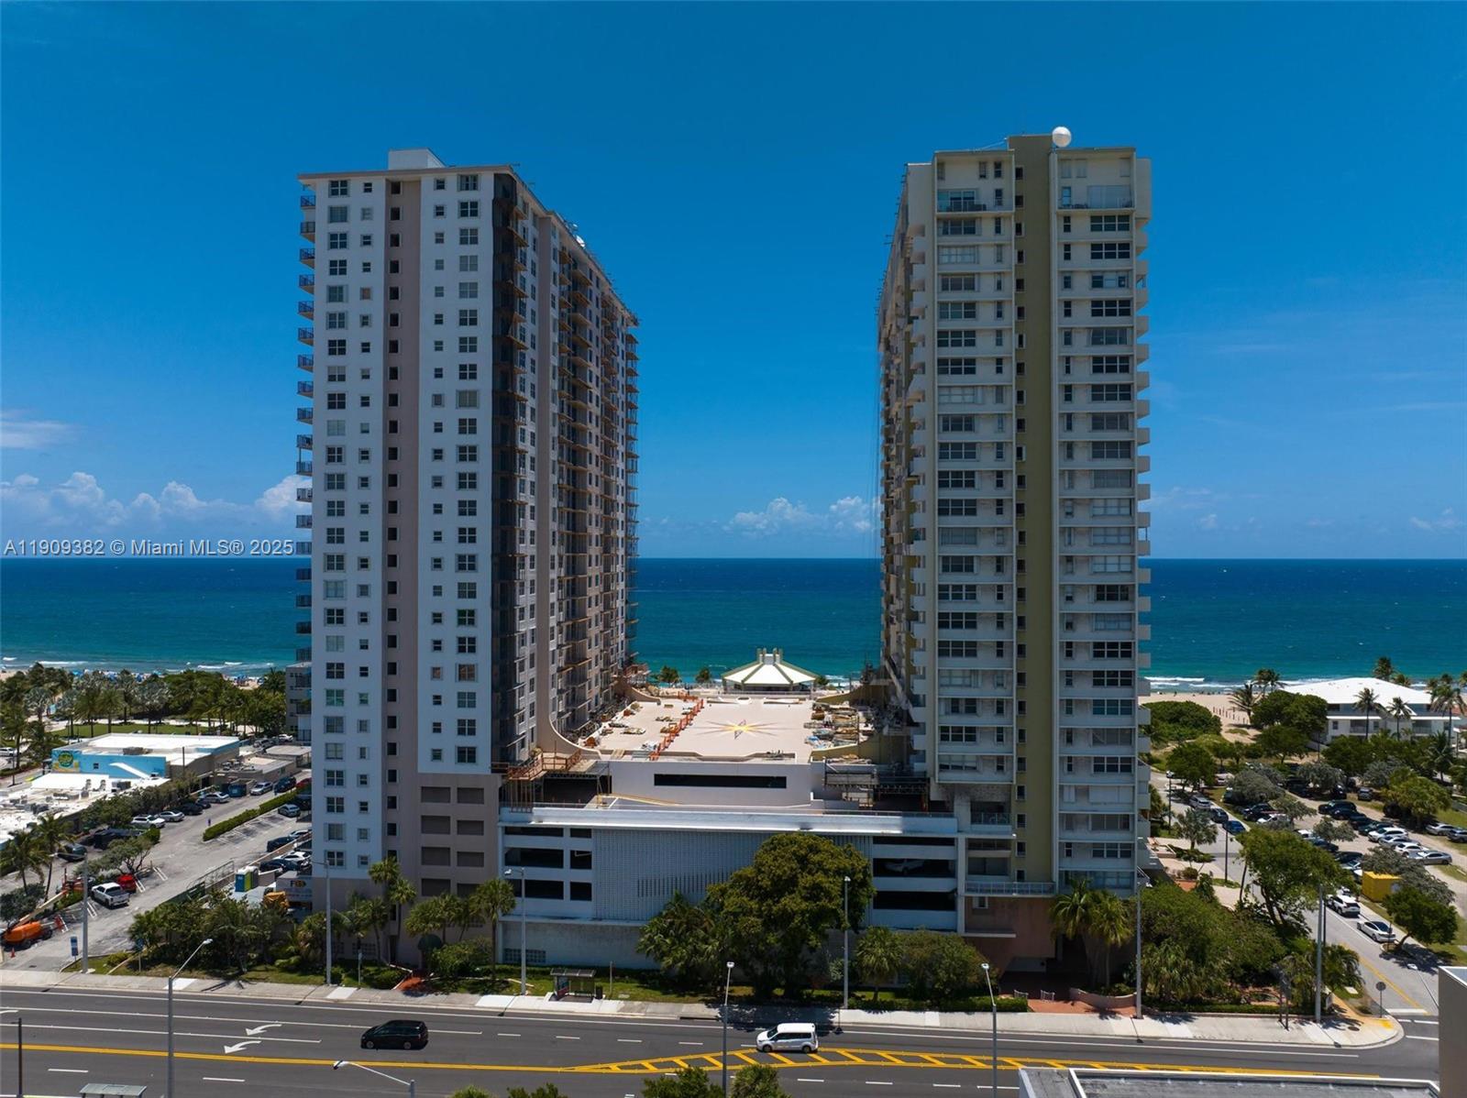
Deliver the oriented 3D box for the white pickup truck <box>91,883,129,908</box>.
[{"bbox_3d":[-68.544,37.603,111.818,5.750,1.900,2.030,0,0,43],"label":"white pickup truck"}]

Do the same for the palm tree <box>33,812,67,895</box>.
[{"bbox_3d":[-74.735,33.814,111.341,3.800,9.460,3.800,0,0,0],"label":"palm tree"}]

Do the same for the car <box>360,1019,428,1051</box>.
[{"bbox_3d":[-26.172,37.529,79.012,4.950,1.740,1.930,0,0,5],"label":"car"}]

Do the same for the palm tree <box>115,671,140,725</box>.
[{"bbox_3d":[-135.277,33.228,227.061,5.200,11.900,5.200,0,0,0],"label":"palm tree"}]

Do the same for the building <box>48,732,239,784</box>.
[{"bbox_3d":[-105.672,37.702,183.297,25.700,4.600,20.800,0,0,6],"label":"building"}]

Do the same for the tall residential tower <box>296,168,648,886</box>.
[{"bbox_3d":[-28.464,0.374,127.120,22.400,78.500,58.800,0,0,6],"label":"tall residential tower"}]

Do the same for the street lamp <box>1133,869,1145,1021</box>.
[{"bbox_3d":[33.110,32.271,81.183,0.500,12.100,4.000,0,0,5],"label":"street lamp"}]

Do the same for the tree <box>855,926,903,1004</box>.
[{"bbox_3d":[12.552,35.995,88.178,4.274,6.662,4.274,0,0,6],"label":"tree"}]

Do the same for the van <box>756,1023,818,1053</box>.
[{"bbox_3d":[4.183,37.511,78.504,4.800,1.830,1.860,0,0,5],"label":"van"}]

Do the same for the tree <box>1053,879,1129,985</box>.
[{"bbox_3d":[30.768,33.259,87.899,6.400,9.500,5.500,0,0,0],"label":"tree"}]

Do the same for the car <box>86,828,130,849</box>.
[{"bbox_3d":[-83.697,38.866,136.229,4.800,1.750,1.950,0,0,6],"label":"car"}]

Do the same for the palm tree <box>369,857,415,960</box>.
[{"bbox_3d":[-32.164,34.375,96.119,4.550,9.934,4.550,0,0,6],"label":"palm tree"}]

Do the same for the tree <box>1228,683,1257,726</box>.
[{"bbox_3d":[114.408,34.747,227.781,6.600,9.370,6.600,0,0,0],"label":"tree"}]

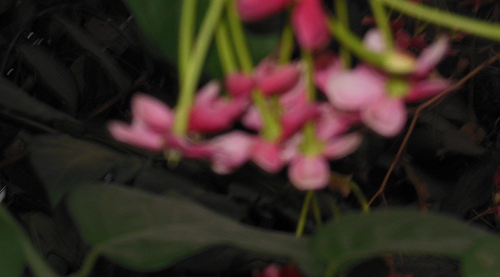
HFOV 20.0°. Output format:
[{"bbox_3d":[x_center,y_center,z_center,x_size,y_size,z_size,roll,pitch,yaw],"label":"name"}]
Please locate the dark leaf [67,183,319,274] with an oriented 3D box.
[{"bbox_3d":[-0.021,0.032,0.510,0.090,0.020,0.033,0,28,0],"label":"dark leaf"}]

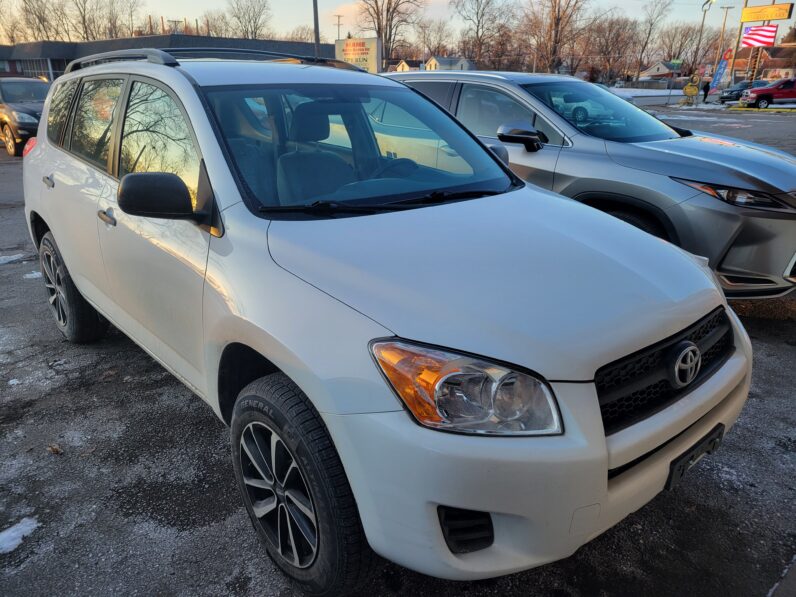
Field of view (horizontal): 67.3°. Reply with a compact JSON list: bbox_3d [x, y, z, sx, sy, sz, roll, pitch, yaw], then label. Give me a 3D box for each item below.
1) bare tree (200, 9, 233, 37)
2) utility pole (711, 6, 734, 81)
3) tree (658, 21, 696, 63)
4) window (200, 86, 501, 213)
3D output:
[{"bbox_3d":[-22.422,-31.172,75.916,4.300,10.220,4.300,0,20,0],"label":"bare tree"},{"bbox_3d":[40.890,-31.392,76.196,1.900,10.401,0.350,0,20,0],"label":"utility pole"},{"bbox_3d":[66.586,-57.644,142.438,9.053,14.768,9.053,9,22,22],"label":"tree"},{"bbox_3d":[-0.124,-0.674,2.529,1.360,0.120,0.820,-16,58,-39],"label":"window"}]

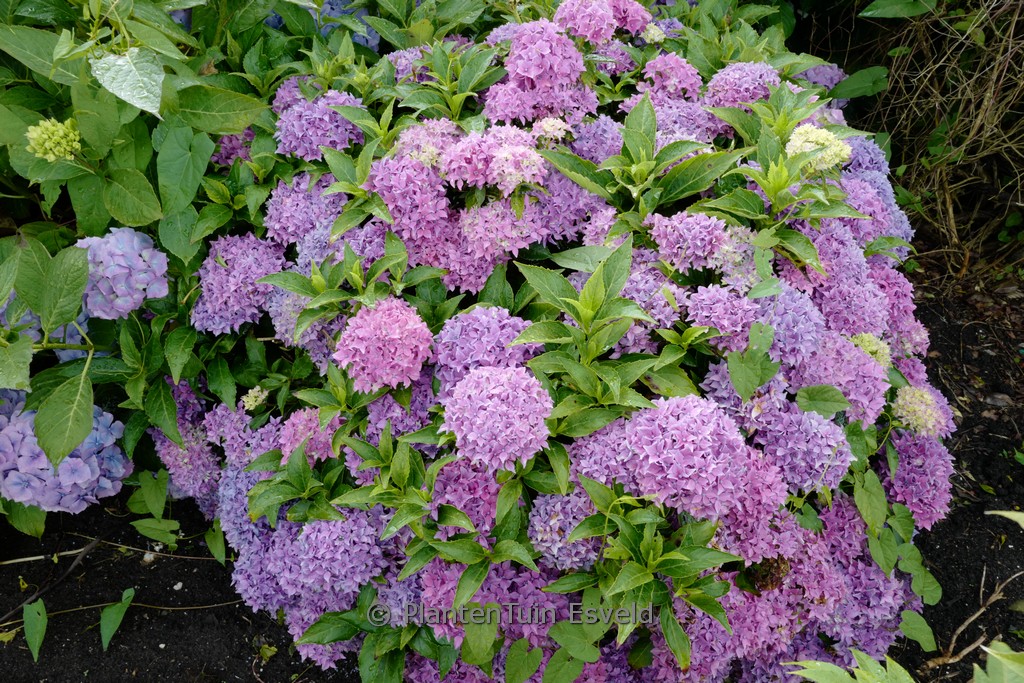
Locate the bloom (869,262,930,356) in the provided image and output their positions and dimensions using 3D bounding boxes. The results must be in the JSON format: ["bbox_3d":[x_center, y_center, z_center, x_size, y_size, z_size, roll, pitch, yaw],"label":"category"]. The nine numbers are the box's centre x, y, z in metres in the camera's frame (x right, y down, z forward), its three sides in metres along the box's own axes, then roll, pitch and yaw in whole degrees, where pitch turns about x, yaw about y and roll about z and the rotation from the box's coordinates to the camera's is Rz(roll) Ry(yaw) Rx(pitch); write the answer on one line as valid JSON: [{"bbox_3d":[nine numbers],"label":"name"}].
[{"bbox_3d":[0.680,-0.057,1.420,0.140,0.140,0.140,0,37,0],"label":"bloom"}]

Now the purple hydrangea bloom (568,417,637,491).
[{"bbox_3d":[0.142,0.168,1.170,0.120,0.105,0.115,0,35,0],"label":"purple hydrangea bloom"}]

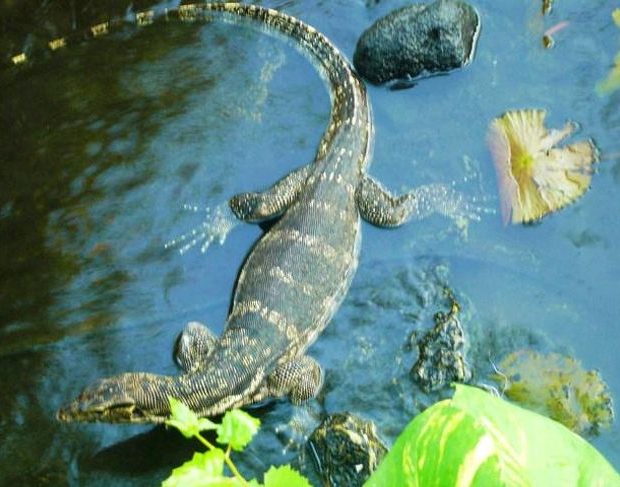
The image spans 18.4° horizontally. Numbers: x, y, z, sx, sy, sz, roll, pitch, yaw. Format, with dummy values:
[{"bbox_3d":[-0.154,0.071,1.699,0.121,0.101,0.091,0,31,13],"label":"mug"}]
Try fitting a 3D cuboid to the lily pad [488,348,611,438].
[{"bbox_3d":[0.297,0.187,2.343,0.152,0.030,0.140,0,50,0],"label":"lily pad"}]

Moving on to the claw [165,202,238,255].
[{"bbox_3d":[-0.144,-0.020,2.517,0.107,0.027,0.080,-22,53,-18],"label":"claw"}]

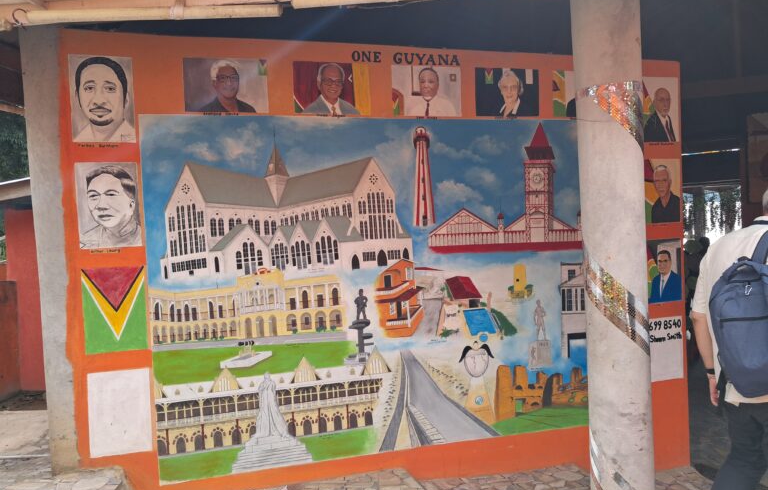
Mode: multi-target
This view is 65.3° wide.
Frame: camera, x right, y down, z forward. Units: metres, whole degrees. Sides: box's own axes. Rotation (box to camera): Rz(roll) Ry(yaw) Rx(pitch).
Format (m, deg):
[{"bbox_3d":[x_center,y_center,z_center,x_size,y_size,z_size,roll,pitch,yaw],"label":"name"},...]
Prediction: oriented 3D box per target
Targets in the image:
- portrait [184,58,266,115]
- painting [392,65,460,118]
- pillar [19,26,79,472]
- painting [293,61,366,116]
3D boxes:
[{"bbox_3d":[-0.796,-0.806,3.038,0.413,0.266,0.025,-3,2,-16],"label":"portrait"},{"bbox_3d":[0.243,-0.851,3.338,0.405,0.273,0.025,-3,2,-16],"label":"painting"},{"bbox_3d":[-1.575,0.008,2.917,0.186,2.180,0.200,-3,2,-16],"label":"pillar"},{"bbox_3d":[-0.272,-0.832,3.189,0.408,0.271,0.025,-3,2,-16],"label":"painting"}]

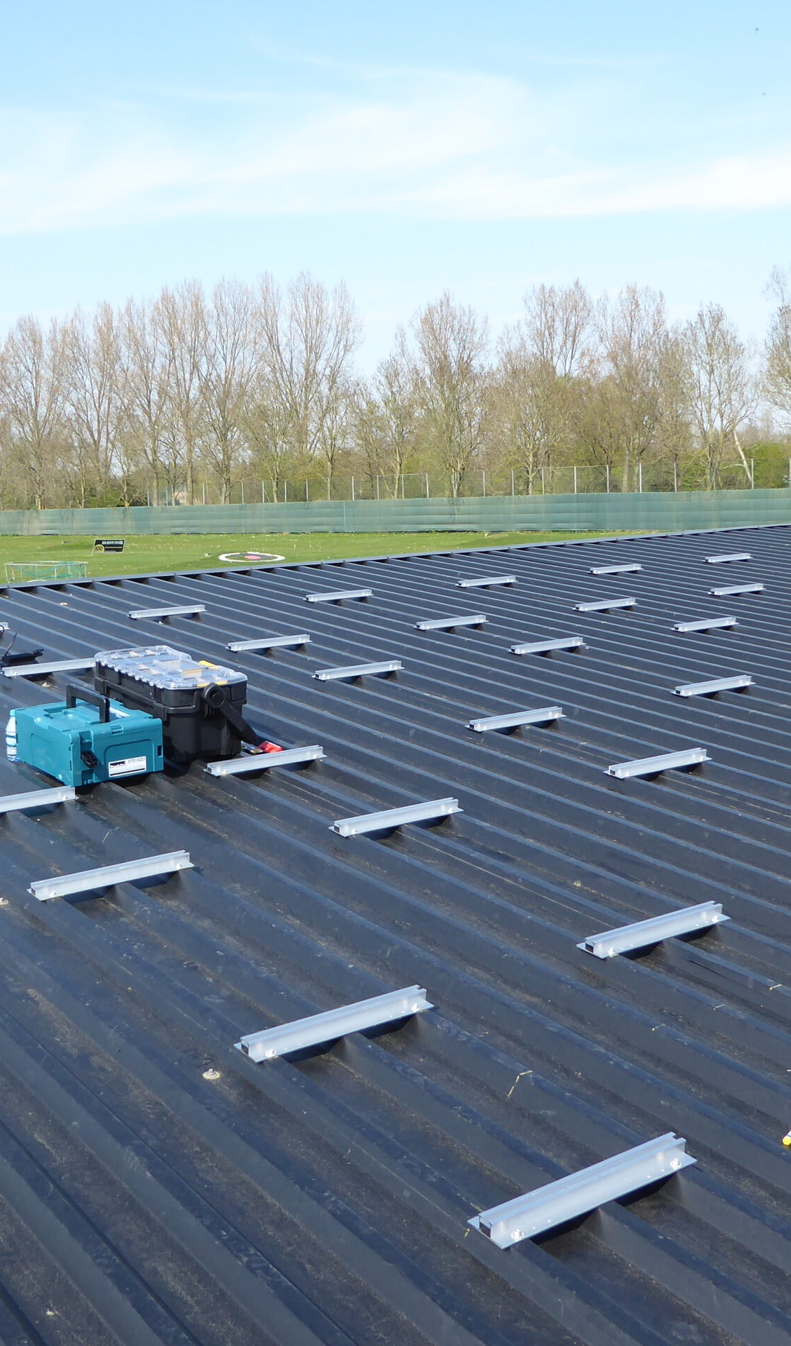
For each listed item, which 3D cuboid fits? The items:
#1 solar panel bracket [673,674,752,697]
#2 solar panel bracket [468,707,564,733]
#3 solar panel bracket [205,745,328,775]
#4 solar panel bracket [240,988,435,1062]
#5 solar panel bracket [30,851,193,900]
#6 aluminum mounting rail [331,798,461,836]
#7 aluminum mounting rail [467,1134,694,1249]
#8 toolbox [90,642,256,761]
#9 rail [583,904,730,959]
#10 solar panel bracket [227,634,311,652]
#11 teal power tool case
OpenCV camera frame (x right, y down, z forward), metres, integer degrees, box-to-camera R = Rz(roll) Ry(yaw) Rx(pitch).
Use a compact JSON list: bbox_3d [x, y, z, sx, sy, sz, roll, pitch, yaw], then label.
[{"bbox_3d":[1.220,0.045,5.772,0.397,0.025,0.076,-8,15,-36],"label":"solar panel bracket"},{"bbox_3d":[0.416,0.154,5.192,0.397,0.025,0.076,-8,15,-36],"label":"solar panel bracket"},{"bbox_3d":[-0.396,0.268,4.639,0.402,0.026,0.079,-8,15,-36],"label":"solar panel bracket"},{"bbox_3d":[-0.109,0.649,2.811,0.400,0.032,0.080,-8,15,-37],"label":"solar panel bracket"},{"bbox_3d":[-0.675,0.480,3.599,0.402,0.026,0.079,-8,15,-36],"label":"solar panel bracket"},{"bbox_3d":[0.006,0.388,4.090,0.400,0.032,0.080,-8,15,-37],"label":"aluminum mounting rail"},{"bbox_3d":[0.290,0.770,2.271,0.402,0.026,0.079,-8,15,-36],"label":"aluminum mounting rail"},{"bbox_3d":[-0.717,0.099,4.841,0.304,0.245,0.595,-7,14,-32],"label":"toolbox"},{"bbox_3d":[0.572,0.558,3.301,0.400,0.032,0.080,-8,15,-37],"label":"rail"},{"bbox_3d":[-0.545,-0.133,6.553,0.402,0.026,0.079,-8,15,-36],"label":"solar panel bracket"},{"bbox_3d":[-0.934,0.167,4.572,0.300,0.237,0.380,-9,15,-38],"label":"teal power tool case"}]

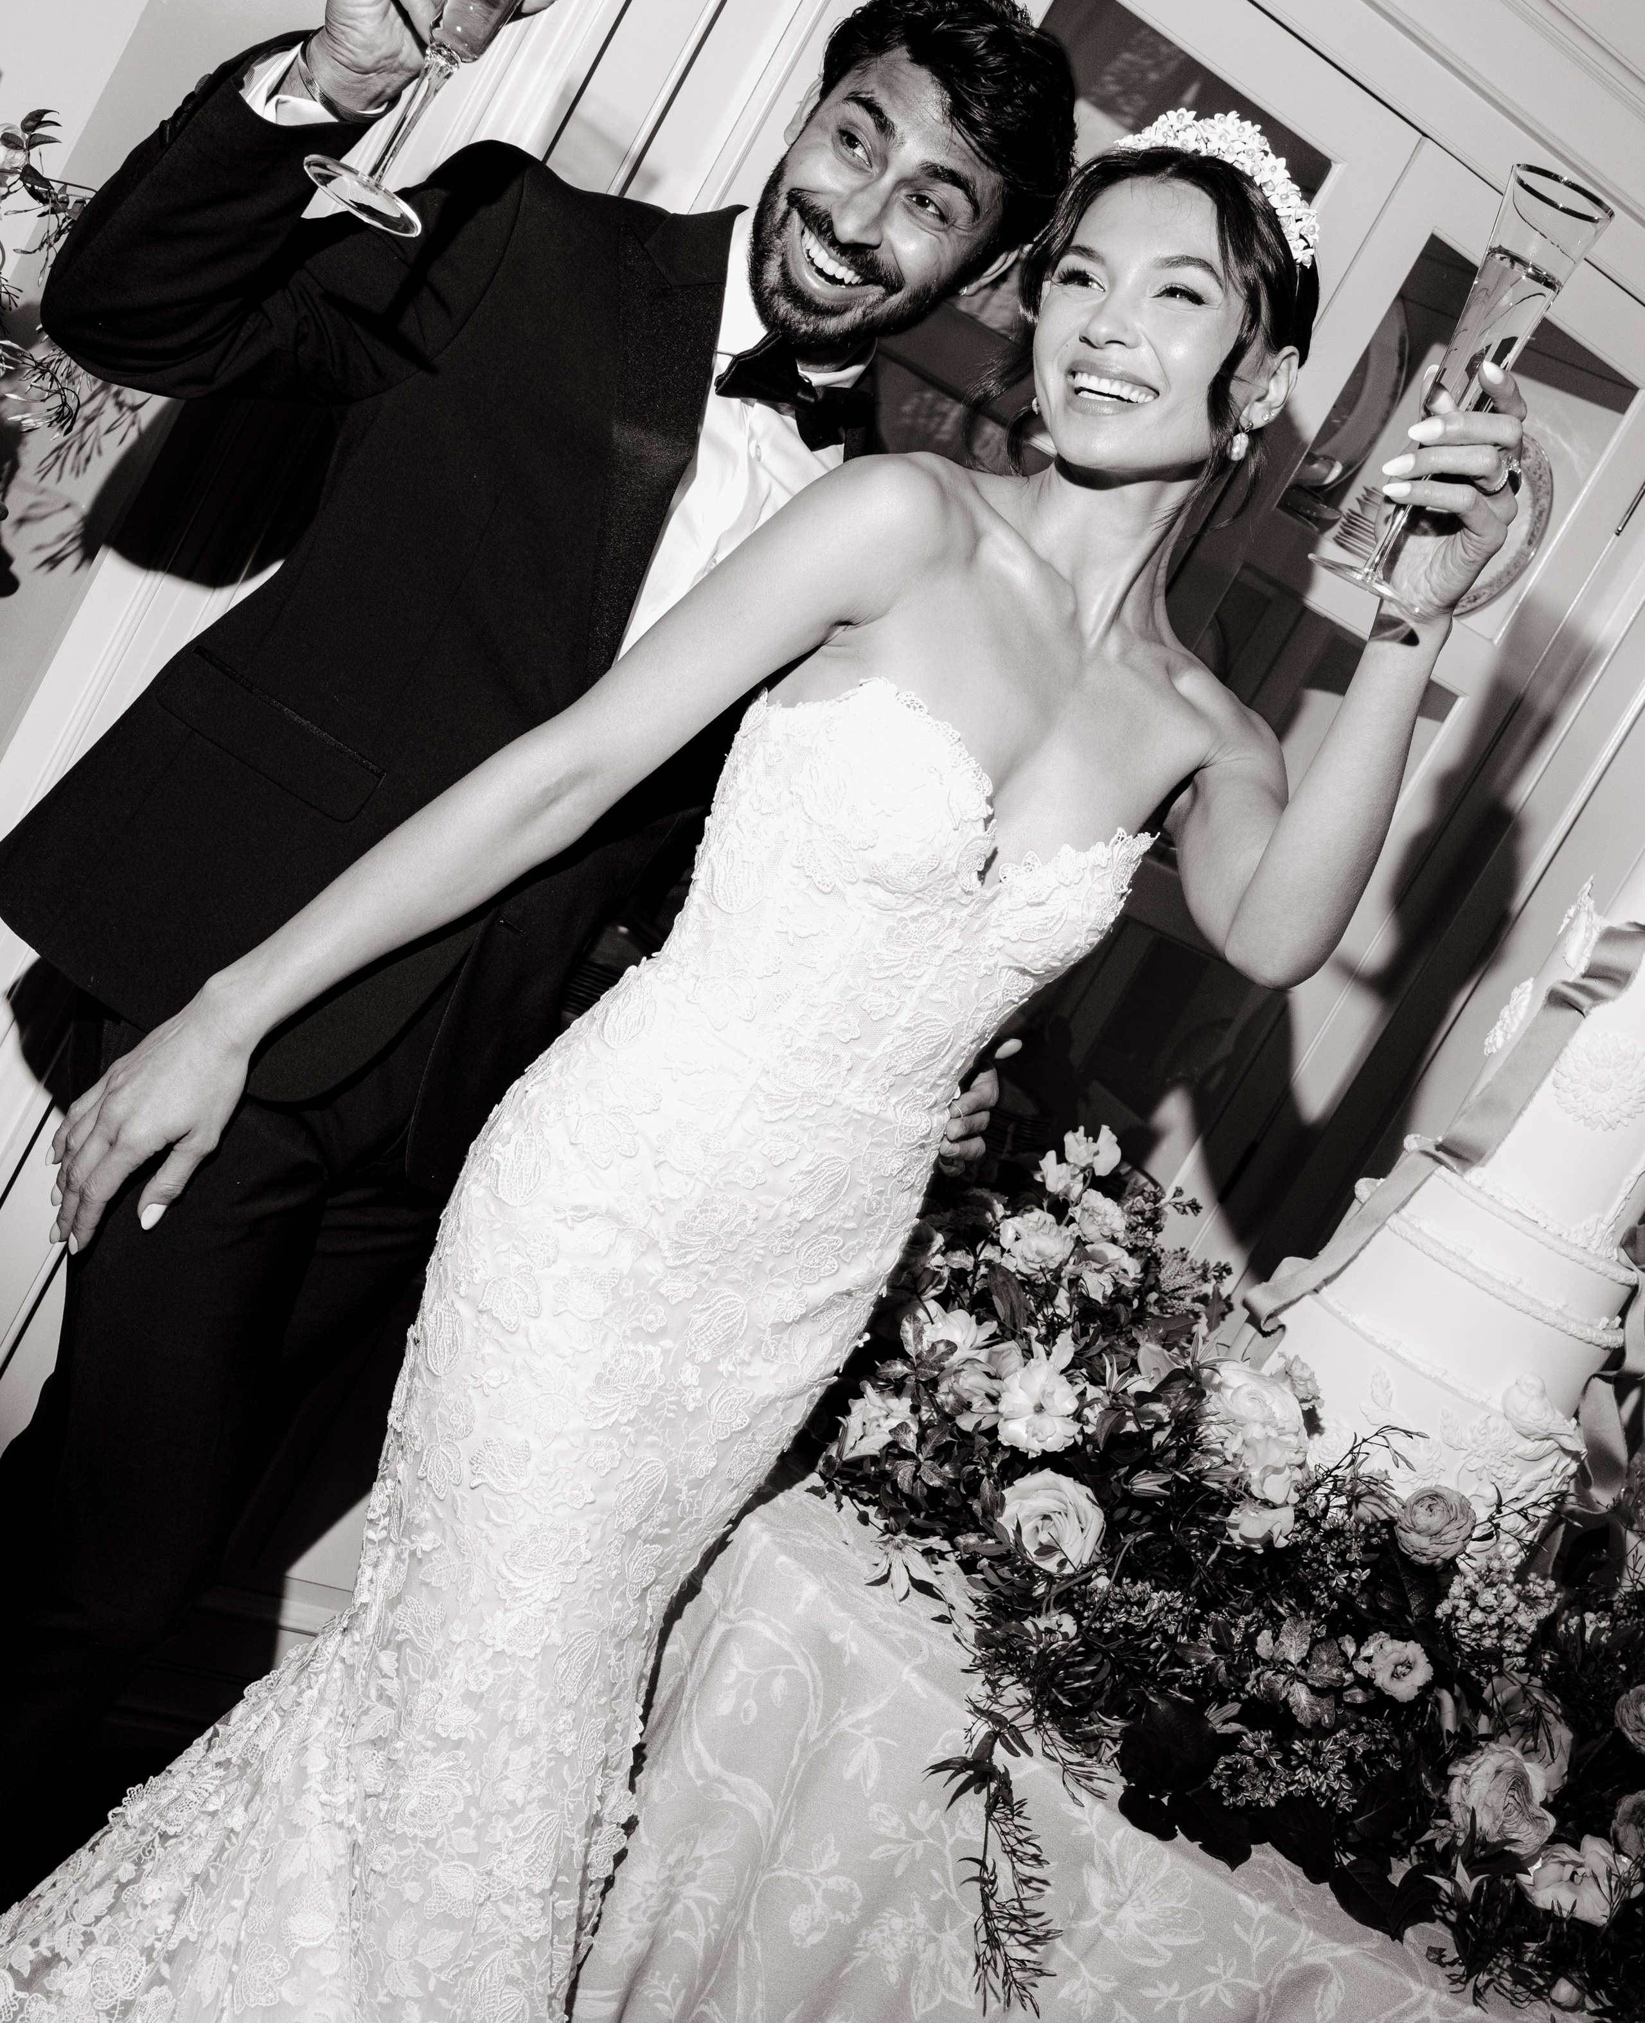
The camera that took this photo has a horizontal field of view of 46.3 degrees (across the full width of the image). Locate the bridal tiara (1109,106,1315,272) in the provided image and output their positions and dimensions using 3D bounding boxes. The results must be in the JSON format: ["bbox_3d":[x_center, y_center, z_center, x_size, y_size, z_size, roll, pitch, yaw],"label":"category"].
[{"bbox_3d":[0.234,-0.509,1.196,0.163,0.098,0.070,16,3,24],"label":"bridal tiara"}]

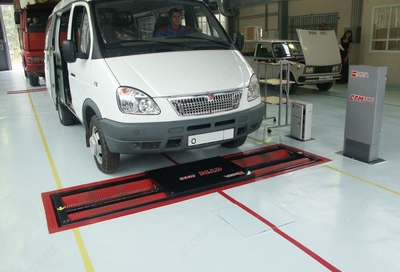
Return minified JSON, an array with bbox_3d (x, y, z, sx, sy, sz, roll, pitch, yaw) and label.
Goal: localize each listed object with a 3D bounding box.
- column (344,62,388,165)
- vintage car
[{"bbox_3d":[1.978,-0.279,4.042,0.181,1.113,0.351,-11,18,-32],"label":"column"},{"bbox_3d":[2.352,-2.410,10.736,1.620,1.720,4.120,-9,17,-25],"label":"vintage car"}]

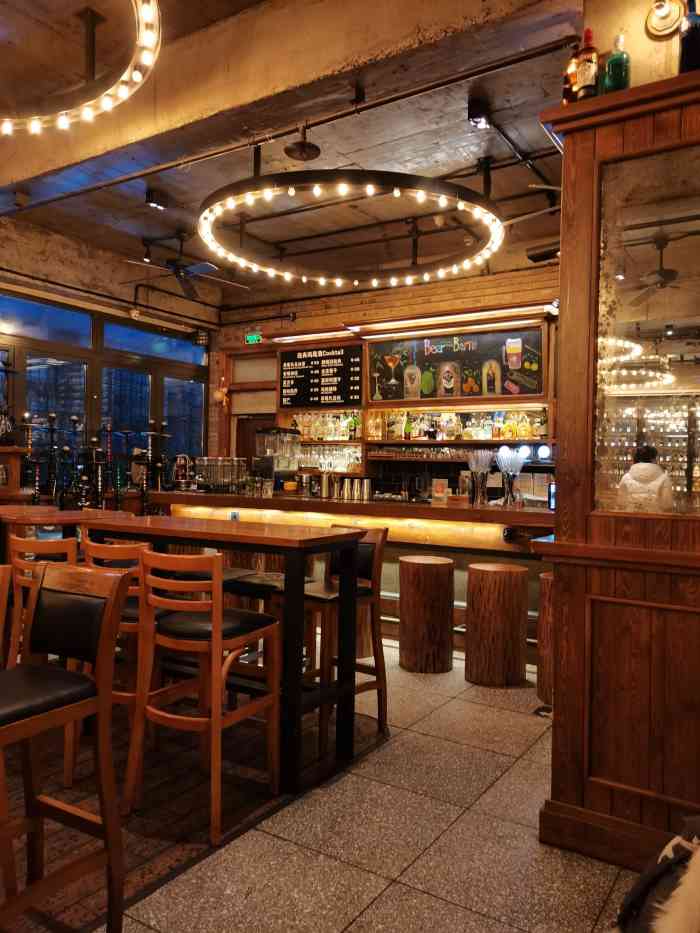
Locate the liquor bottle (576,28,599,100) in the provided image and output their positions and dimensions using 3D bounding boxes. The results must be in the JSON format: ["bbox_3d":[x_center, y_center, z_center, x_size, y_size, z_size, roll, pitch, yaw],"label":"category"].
[{"bbox_3d":[0.888,-1.497,2.620,0.083,0.287,0.083,1,0,23],"label":"liquor bottle"}]

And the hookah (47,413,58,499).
[{"bbox_3d":[-2.419,-0.077,5.700,0.140,0.724,0.140,1,0,33],"label":"hookah"}]

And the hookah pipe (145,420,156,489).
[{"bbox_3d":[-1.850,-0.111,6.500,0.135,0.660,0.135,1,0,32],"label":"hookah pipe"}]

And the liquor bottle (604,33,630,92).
[{"bbox_3d":[0.942,-1.392,2.466,0.085,0.264,0.085,1,0,33],"label":"liquor bottle"}]

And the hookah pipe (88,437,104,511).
[{"bbox_3d":[-2.242,0.053,6.200,0.150,0.630,0.150,1,0,32],"label":"hookah pipe"}]

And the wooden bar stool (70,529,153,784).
[{"bbox_3d":[-0.896,0.816,3.024,0.430,1.030,0.490,1,0,27],"label":"wooden bar stool"}]

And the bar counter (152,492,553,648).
[{"bbox_3d":[-0.001,0.821,5.695,4.050,1.090,0.700,1,0,33],"label":"bar counter"}]

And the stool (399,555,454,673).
[{"bbox_3d":[0.530,1.009,4.846,0.365,0.730,0.365,1,0,0],"label":"stool"}]

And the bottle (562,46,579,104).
[{"bbox_3d":[0.805,-1.399,2.554,0.078,0.273,0.078,1,0,33],"label":"bottle"}]

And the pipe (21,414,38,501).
[{"bbox_3d":[-2.744,-0.086,6.000,0.165,0.740,0.165,1,0,32],"label":"pipe"}]

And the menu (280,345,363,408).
[{"bbox_3d":[-0.356,-1.054,8.341,1.186,0.711,0.030,1,0,33],"label":"menu"}]

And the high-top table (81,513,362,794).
[{"bbox_3d":[-0.682,0.828,3.539,1.480,1.055,0.585,1,0,31],"label":"high-top table"}]

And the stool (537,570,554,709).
[{"bbox_3d":[1.323,1.021,4.173,0.380,0.725,0.380,1,0,33],"label":"stool"}]

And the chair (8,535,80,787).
[{"bbox_3d":[-1.215,0.822,3.203,0.440,1.050,0.490,1,0,23],"label":"chair"}]

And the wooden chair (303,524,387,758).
[{"bbox_3d":[-0.091,0.836,3.553,0.480,1.035,0.420,1,0,-42],"label":"wooden chair"}]

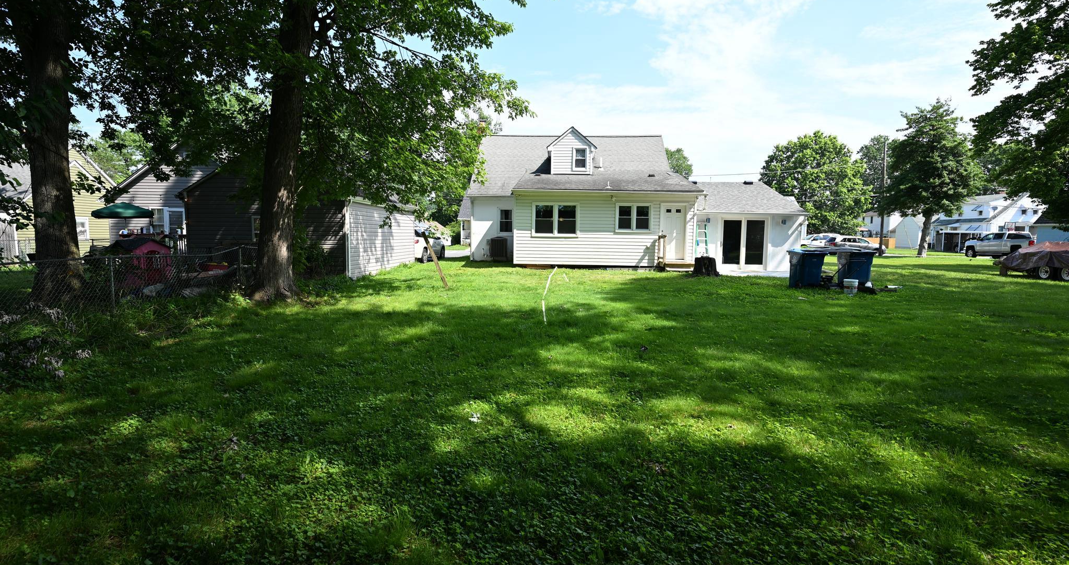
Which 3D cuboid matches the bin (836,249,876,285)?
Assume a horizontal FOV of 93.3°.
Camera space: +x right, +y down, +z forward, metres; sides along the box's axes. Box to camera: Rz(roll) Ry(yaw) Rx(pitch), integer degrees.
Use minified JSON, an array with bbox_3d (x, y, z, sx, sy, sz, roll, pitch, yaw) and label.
[{"bbox_3d":[10.245,-0.524,16.116,0.850,1.100,0.680,1,5,0],"label":"bin"}]

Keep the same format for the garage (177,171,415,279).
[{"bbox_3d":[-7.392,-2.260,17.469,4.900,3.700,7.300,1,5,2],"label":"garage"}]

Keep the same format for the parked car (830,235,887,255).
[{"bbox_3d":[26.895,-3.149,42.487,4.600,1.550,1.850,1,5,0],"label":"parked car"}]

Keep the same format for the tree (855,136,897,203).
[{"bbox_3d":[45.609,-12.008,67.207,8.500,15.500,8.500,1,5,0],"label":"tree"}]

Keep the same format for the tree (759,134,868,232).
[{"bbox_3d":[26.778,-8.786,48.417,9.200,11.900,9.200,1,5,0],"label":"tree"}]

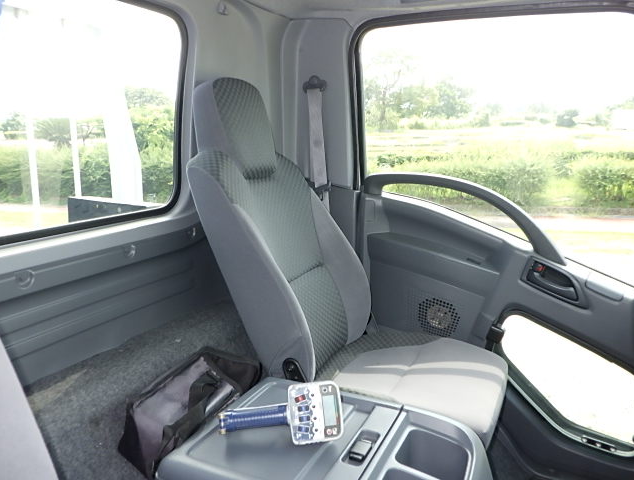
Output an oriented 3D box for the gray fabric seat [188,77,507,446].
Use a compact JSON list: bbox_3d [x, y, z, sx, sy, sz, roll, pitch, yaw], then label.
[{"bbox_3d":[0.089,0.059,1.360,0.820,0.955,0.500,7,14,24],"label":"gray fabric seat"}]

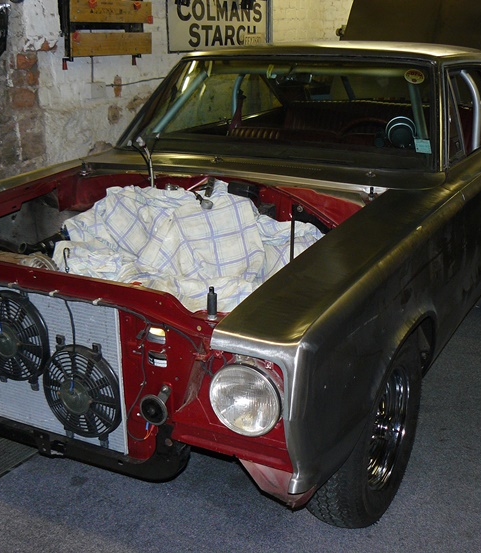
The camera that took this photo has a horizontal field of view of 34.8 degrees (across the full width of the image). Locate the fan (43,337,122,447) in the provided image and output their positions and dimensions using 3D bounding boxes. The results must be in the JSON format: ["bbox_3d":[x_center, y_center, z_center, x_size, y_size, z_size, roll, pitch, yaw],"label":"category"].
[{"bbox_3d":[-0.462,0.336,2.183,0.275,0.305,0.060,9,19,27],"label":"fan"}]

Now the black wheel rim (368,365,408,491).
[{"bbox_3d":[0.390,0.461,2.431,0.170,0.392,0.392,9,19,29],"label":"black wheel rim"}]

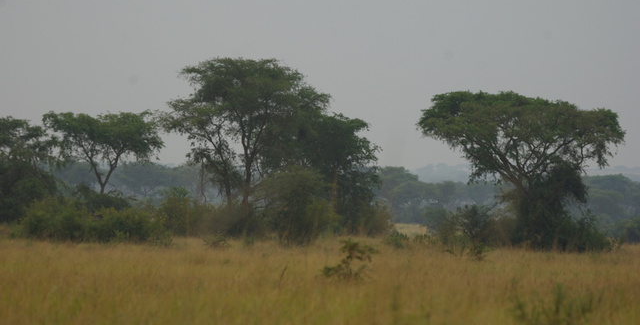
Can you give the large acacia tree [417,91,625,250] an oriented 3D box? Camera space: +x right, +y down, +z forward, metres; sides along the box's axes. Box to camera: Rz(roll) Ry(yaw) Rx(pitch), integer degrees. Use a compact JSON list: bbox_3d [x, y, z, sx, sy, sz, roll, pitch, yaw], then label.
[{"bbox_3d":[12.265,0.489,310.000,12.720,9.670,12.090,0,-1,0],"label":"large acacia tree"}]

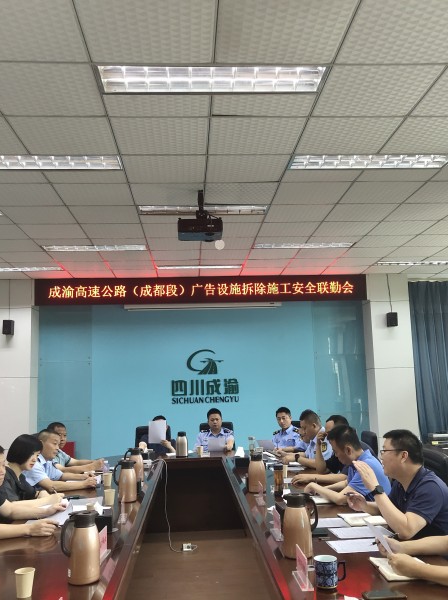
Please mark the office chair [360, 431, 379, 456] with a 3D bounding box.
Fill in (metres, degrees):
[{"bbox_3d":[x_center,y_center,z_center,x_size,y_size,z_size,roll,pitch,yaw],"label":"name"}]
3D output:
[{"bbox_3d":[1.183,1.857,5.892,0.640,1.060,0.580,-1,-8,-3],"label":"office chair"}]

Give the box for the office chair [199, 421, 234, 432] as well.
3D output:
[{"bbox_3d":[-0.065,2.117,7.504,0.580,1.100,0.630,-1,-8,-3],"label":"office chair"}]

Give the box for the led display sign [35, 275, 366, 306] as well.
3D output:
[{"bbox_3d":[-0.306,-0.149,8.881,4.860,0.385,0.100,-1,-8,-3],"label":"led display sign"}]

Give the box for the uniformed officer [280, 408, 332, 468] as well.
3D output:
[{"bbox_3d":[0.845,1.768,5.970,0.680,1.320,0.520,-1,-8,-3],"label":"uniformed officer"}]

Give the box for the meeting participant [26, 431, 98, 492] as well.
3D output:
[{"bbox_3d":[-1.361,1.683,4.833,0.720,1.280,0.520,-1,-8,-3],"label":"meeting participant"}]

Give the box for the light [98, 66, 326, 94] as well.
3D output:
[{"bbox_3d":[-0.056,-1.170,3.136,1.200,0.080,0.300,-1,-8,-3],"label":"light"}]

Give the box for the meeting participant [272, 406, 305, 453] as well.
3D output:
[{"bbox_3d":[0.757,1.919,7.074,0.520,1.290,0.620,-3,-8,14],"label":"meeting participant"}]

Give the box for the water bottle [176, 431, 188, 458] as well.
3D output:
[{"bbox_3d":[-0.454,1.571,6.511,0.128,0.280,0.155,-1,-8,-3],"label":"water bottle"}]

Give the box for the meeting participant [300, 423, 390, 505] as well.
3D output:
[{"bbox_3d":[0.813,1.494,3.940,0.720,1.300,0.520,-1,-8,-3],"label":"meeting participant"}]

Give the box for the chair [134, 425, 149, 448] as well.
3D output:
[{"bbox_3d":[-0.855,2.094,7.199,0.580,1.100,0.630,-1,-8,-3],"label":"chair"}]

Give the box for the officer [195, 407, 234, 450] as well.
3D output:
[{"bbox_3d":[-0.105,1.978,7.258,0.540,1.310,0.700,-1,-8,-3],"label":"officer"}]

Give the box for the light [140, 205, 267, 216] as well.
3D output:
[{"bbox_3d":[-0.183,-0.837,5.480,1.200,0.080,0.300,-1,-8,-3],"label":"light"}]

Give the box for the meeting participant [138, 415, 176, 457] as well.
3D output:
[{"bbox_3d":[-0.776,1.984,7.094,0.520,1.240,0.650,-1,-8,-3],"label":"meeting participant"}]

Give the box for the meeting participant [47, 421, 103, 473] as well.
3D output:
[{"bbox_3d":[-1.408,1.725,5.245,0.750,1.270,0.500,-1,-8,-6],"label":"meeting participant"}]

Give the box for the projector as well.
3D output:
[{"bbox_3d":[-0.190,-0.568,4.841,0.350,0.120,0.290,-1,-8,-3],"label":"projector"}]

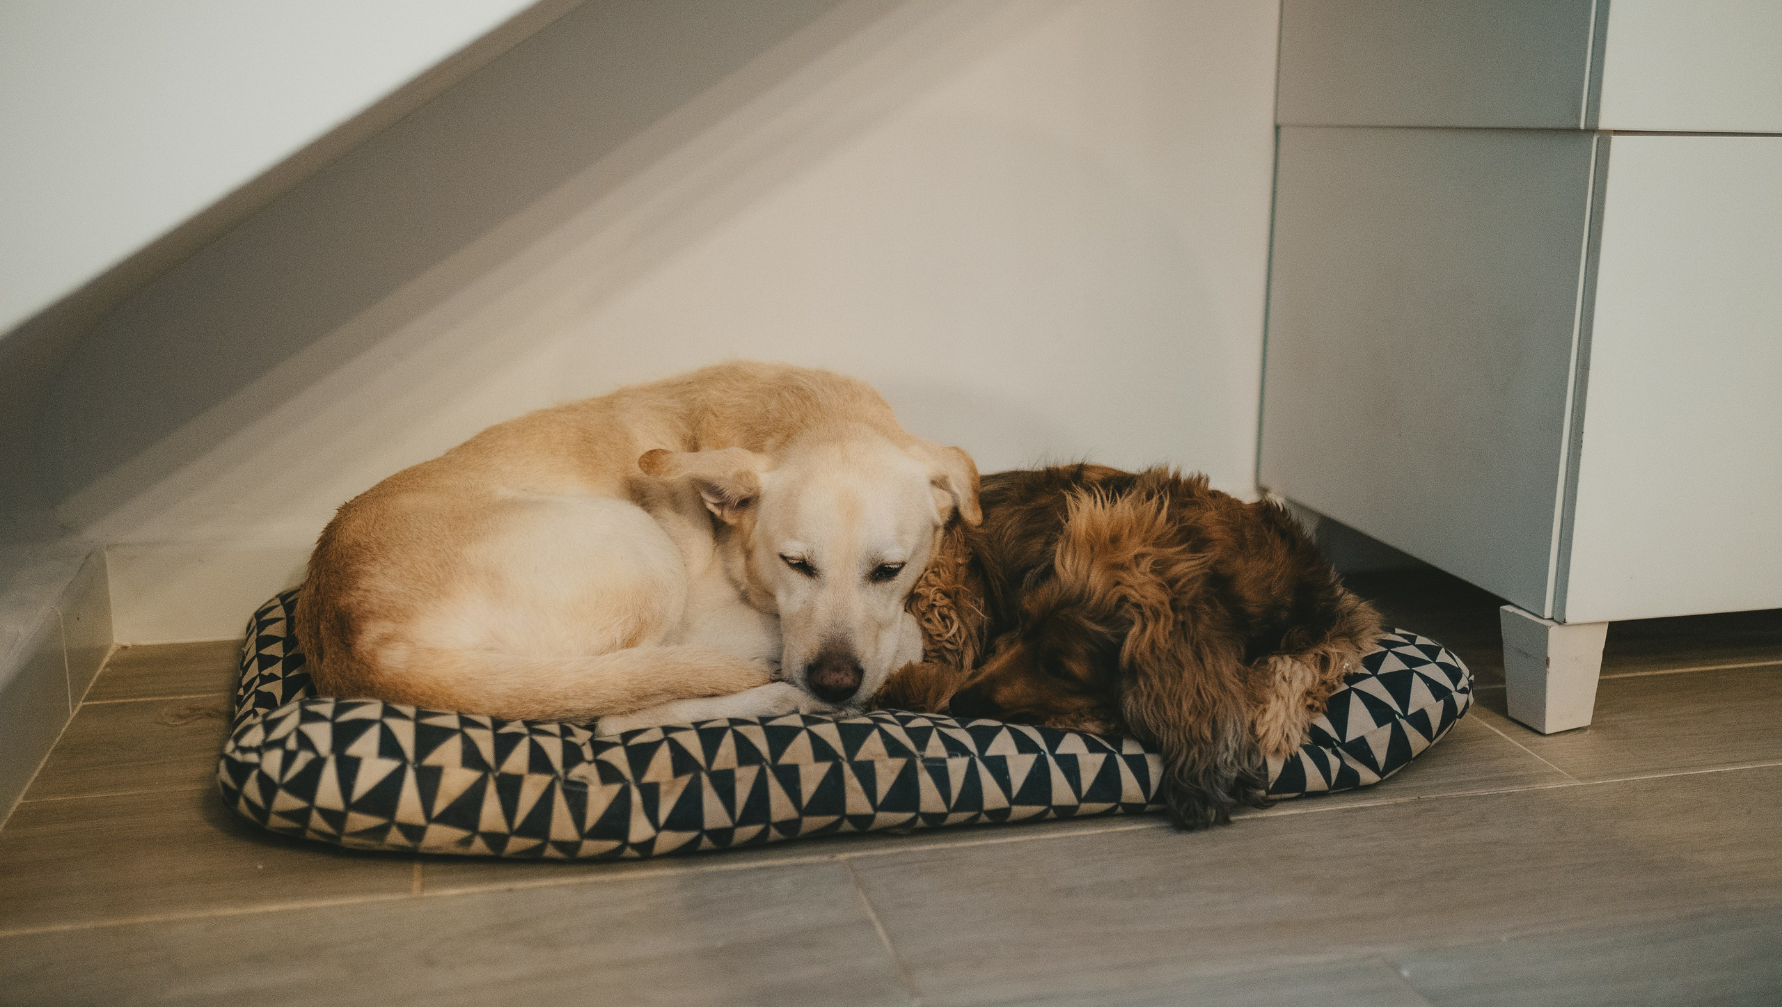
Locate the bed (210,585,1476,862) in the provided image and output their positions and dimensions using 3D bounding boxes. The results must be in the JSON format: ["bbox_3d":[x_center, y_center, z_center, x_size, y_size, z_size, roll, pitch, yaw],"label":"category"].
[{"bbox_3d":[-0.031,0.134,1.518,1.030,0.110,0.590,-3,13,-13],"label":"bed"}]

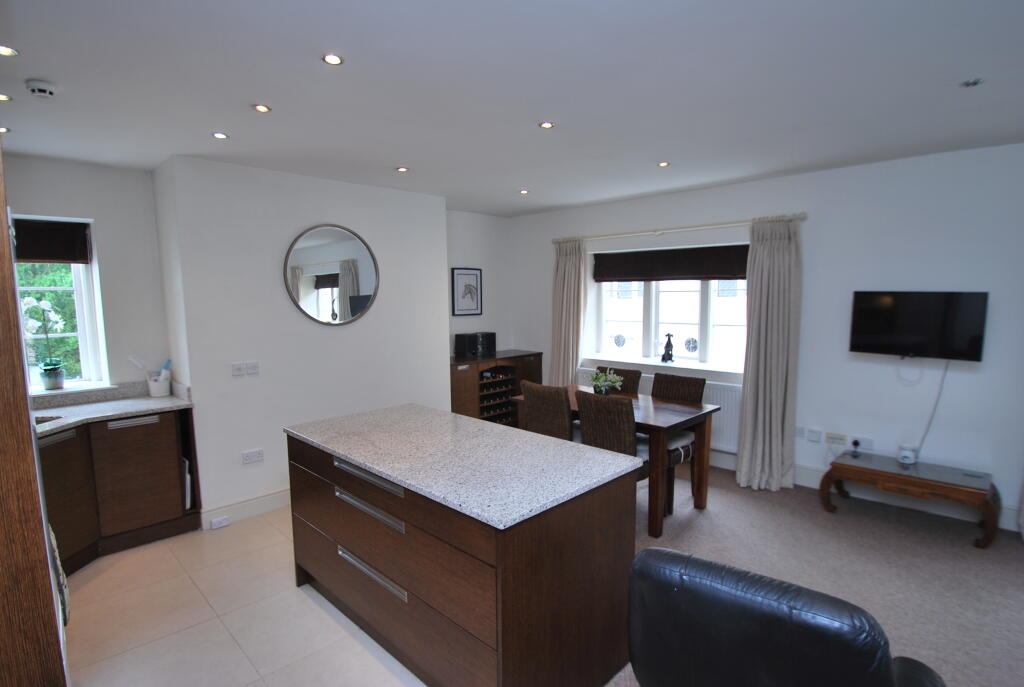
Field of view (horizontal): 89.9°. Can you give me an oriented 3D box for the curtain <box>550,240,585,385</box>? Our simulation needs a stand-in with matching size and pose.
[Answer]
[{"bbox_3d":[0.608,-0.054,5.614,0.310,2.120,0.180,5,8,43],"label":"curtain"}]

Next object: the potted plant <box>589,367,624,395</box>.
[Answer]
[{"bbox_3d":[0.768,0.333,4.191,0.245,0.250,0.245,0,6,0],"label":"potted plant"}]

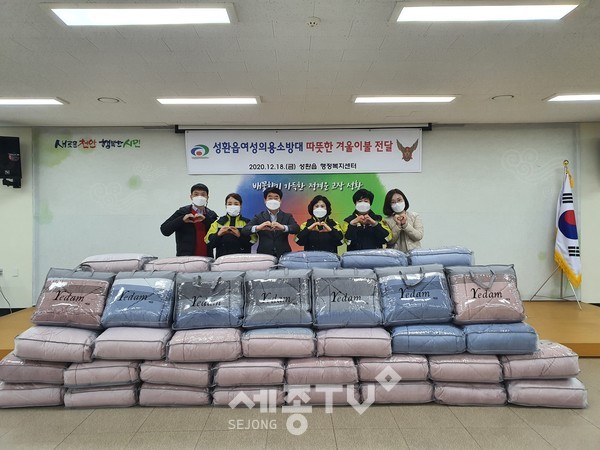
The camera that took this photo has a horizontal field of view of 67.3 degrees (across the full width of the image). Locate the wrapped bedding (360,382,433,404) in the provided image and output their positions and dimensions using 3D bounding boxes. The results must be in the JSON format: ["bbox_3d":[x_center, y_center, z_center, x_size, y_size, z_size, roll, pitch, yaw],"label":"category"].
[{"bbox_3d":[0.755,1.293,3.725,0.550,0.165,0.470,-1,1,-1],"label":"wrapped bedding"}]

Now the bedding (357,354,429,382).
[{"bbox_3d":[0.730,1.125,3.732,0.551,0.170,0.470,-1,1,-1],"label":"bedding"}]

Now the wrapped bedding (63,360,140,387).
[{"bbox_3d":[-1.539,1.140,3.710,0.575,0.195,0.450,-1,1,0],"label":"wrapped bedding"}]

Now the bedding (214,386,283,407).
[{"bbox_3d":[-0.399,1.306,3.693,0.550,0.165,0.470,-1,1,-1],"label":"bedding"}]

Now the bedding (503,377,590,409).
[{"bbox_3d":[1.894,1.275,3.624,0.580,0.200,0.450,0,1,4],"label":"bedding"}]

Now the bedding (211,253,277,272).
[{"bbox_3d":[-0.517,0.391,4.386,0.585,0.180,0.490,-1,1,-1],"label":"bedding"}]

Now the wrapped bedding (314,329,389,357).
[{"bbox_3d":[0.441,0.981,3.890,0.603,0.195,0.490,-1,1,-1],"label":"wrapped bedding"}]

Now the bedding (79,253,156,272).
[{"bbox_3d":[-1.720,0.389,4.353,0.580,0.180,0.490,-1,1,-3],"label":"bedding"}]

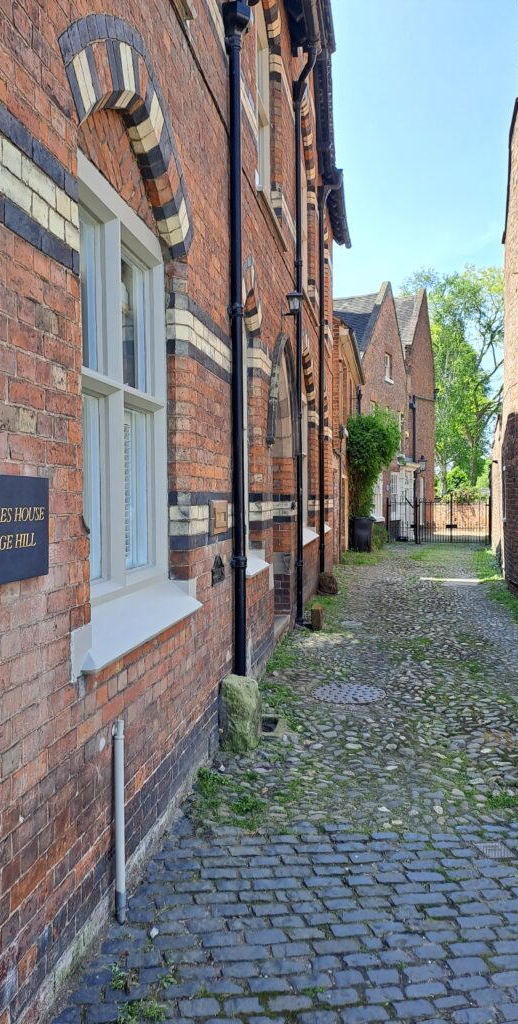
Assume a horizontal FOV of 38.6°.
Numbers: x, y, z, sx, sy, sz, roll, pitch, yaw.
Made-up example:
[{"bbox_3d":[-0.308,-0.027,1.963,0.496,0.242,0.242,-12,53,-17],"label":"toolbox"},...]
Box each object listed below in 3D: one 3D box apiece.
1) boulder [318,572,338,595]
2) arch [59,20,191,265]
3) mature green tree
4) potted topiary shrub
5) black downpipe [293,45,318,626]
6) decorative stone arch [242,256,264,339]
[{"bbox_3d":[1.001,1.054,10.961,0.270,0.285,0.270,0,1,10],"label":"boulder"},{"bbox_3d":[-0.578,-1.746,3.327,0.150,0.755,1.745,0,1,10],"label":"arch"},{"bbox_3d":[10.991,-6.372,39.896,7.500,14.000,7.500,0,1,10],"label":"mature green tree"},{"bbox_3d":[3.025,-0.873,19.586,1.400,3.800,1.420,0,1,10],"label":"potted topiary shrub"},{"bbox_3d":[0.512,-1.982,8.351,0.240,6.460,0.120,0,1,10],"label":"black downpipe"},{"bbox_3d":[-0.103,-1.805,6.056,0.150,0.555,0.930,0,1,10],"label":"decorative stone arch"}]

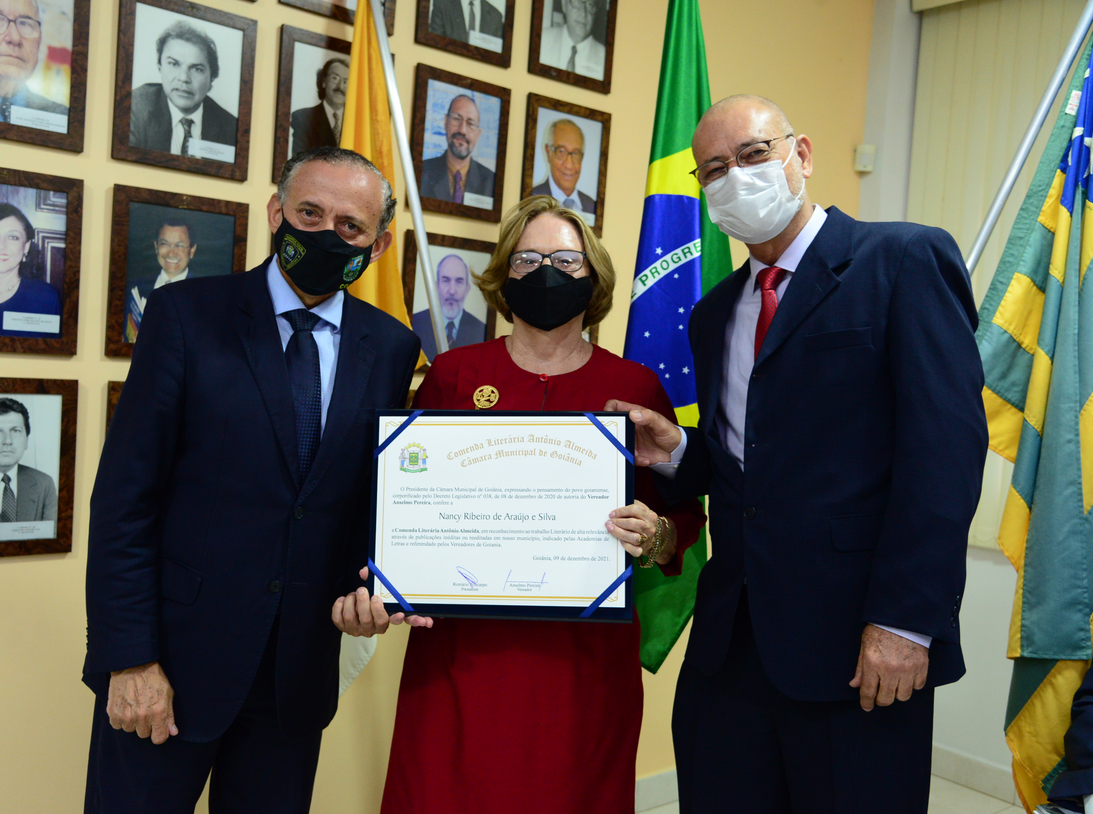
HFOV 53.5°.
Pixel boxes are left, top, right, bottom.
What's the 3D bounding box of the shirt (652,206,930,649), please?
[{"bbox_3d":[0.413,0.044,1.630,0.480,0.700,0.320,4,2,29],"label":"shirt"}]

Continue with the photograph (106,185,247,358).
[{"bbox_3d":[-0.782,-0.276,2.320,0.295,0.351,0.025,1,2,-40],"label":"photograph"}]

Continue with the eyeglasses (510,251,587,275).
[{"bbox_3d":[0.003,-0.254,1.870,0.135,0.042,0.140,1,5,0],"label":"eyeglasses"}]

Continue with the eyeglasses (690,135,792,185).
[{"bbox_3d":[0.300,-0.376,1.613,0.138,0.045,0.140,-14,10,38],"label":"eyeglasses"}]

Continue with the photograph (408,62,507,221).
[{"bbox_3d":[-0.218,-0.667,2.768,0.295,0.351,0.025,1,2,-40],"label":"photograph"}]

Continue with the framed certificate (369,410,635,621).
[{"bbox_3d":[-0.065,0.157,1.620,0.392,0.305,0.020,0,-7,5],"label":"framed certificate"}]

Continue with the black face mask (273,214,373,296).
[{"bbox_3d":[-0.332,-0.226,1.620,0.150,0.115,0.100,15,7,-14],"label":"black face mask"}]

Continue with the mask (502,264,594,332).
[{"bbox_3d":[0.002,-0.187,1.840,0.155,0.115,0.100,1,6,0],"label":"mask"}]

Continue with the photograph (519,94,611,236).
[{"bbox_3d":[0.057,-0.661,3.002,0.295,0.351,0.025,1,2,-40],"label":"photograph"}]

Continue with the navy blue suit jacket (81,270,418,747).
[{"bbox_3d":[-0.450,0.145,1.680,0.500,0.740,0.310,5,3,-25],"label":"navy blue suit jacket"}]

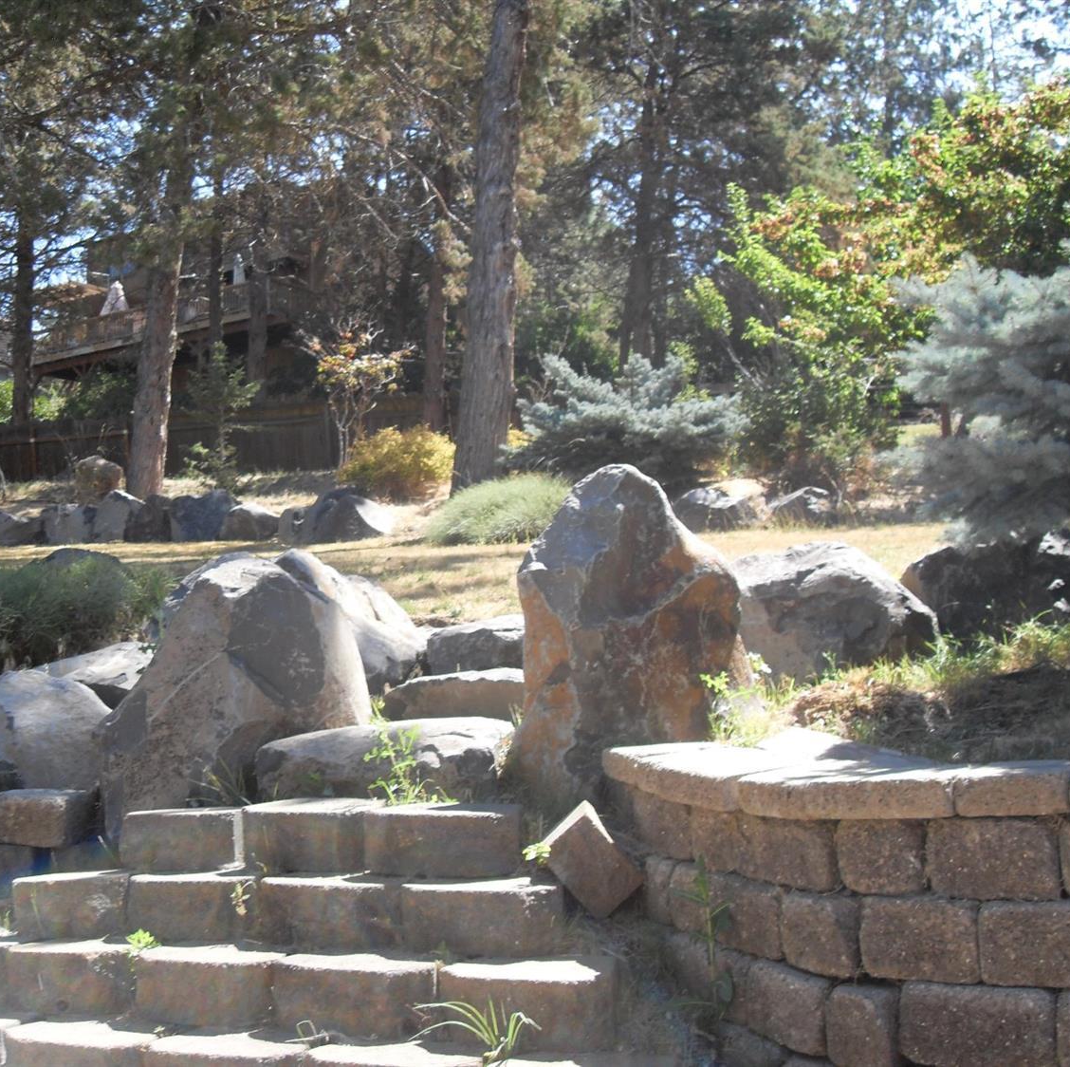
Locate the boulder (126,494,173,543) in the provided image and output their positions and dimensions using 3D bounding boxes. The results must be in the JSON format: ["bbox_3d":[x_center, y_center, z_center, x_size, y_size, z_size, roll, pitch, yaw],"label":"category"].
[{"bbox_3d":[-3.640,-0.142,13.200,0.441,0.473,0.450,1,-4,0],"label":"boulder"}]

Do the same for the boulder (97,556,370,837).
[{"bbox_3d":[-0.897,0.487,4.150,0.798,0.827,0.620,0,-5,-12],"label":"boulder"}]

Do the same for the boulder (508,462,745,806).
[{"bbox_3d":[0.253,0.280,3.720,0.640,0.911,0.520,-1,-5,4],"label":"boulder"}]

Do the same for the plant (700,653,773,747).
[{"bbox_3d":[0.549,0.454,3.800,0.200,0.254,0.180,1,-4,0],"label":"plant"}]

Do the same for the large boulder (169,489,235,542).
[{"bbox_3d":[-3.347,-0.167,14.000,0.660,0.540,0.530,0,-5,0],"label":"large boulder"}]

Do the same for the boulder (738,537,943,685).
[{"bbox_3d":[1.025,0.274,4.850,0.710,0.490,0.560,0,-5,-5],"label":"boulder"}]

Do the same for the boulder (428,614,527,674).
[{"bbox_3d":[-0.137,0.414,5.200,0.536,0.221,0.450,-1,-5,-2],"label":"boulder"}]

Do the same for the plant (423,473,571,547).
[{"bbox_3d":[-0.291,-0.209,12.200,1.369,0.631,1.200,1,-4,0],"label":"plant"}]

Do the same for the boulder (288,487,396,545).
[{"bbox_3d":[-1.781,-0.164,12.900,0.985,0.534,0.700,1,-4,0],"label":"boulder"}]

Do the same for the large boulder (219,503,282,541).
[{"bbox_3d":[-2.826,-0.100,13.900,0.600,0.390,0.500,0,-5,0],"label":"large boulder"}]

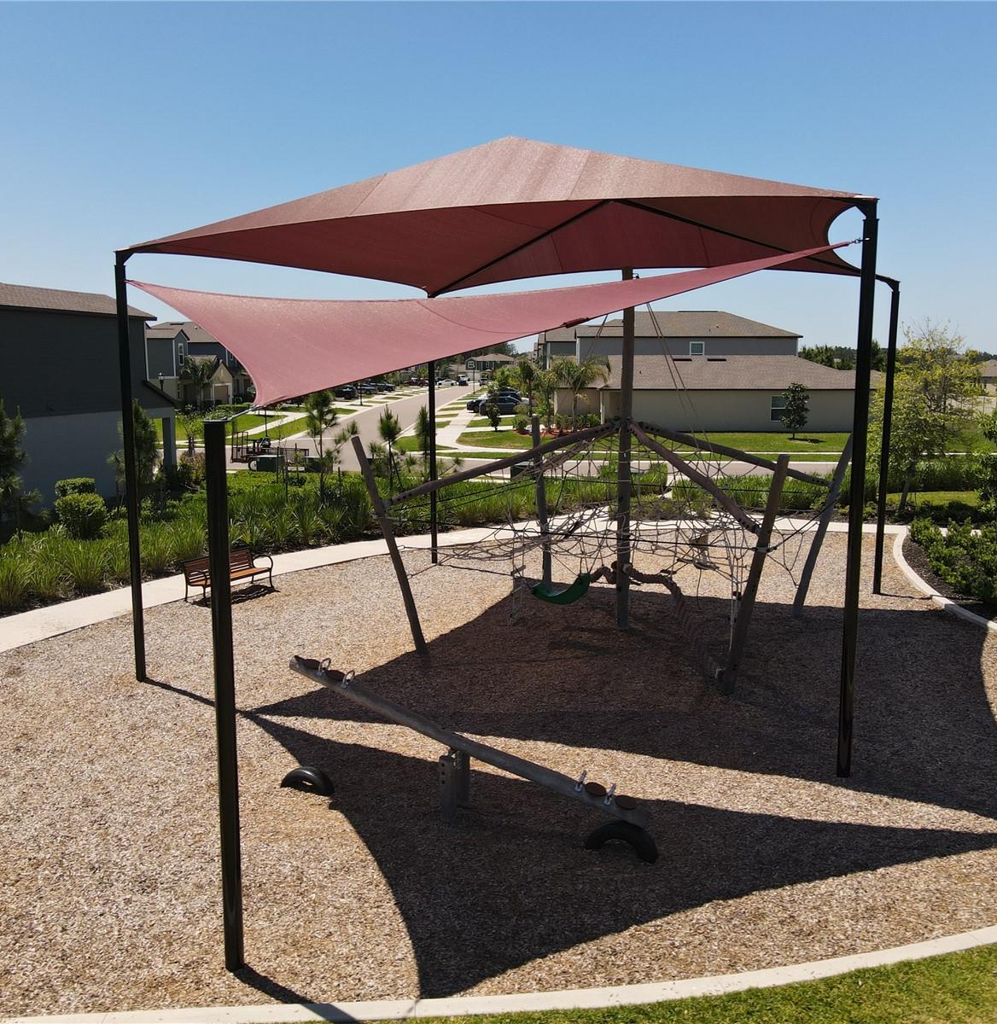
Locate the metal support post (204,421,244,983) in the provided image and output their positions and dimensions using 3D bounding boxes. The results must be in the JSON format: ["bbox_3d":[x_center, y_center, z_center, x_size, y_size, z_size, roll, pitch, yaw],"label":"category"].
[{"bbox_3d":[-1.794,1.266,6.175,0.127,3.708,0.127,0,8,0],"label":"metal support post"}]

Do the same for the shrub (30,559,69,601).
[{"bbox_3d":[-8.595,1.270,18.054,0.780,0.780,0.750,-4,10,-26],"label":"shrub"}]

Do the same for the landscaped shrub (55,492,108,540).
[{"bbox_3d":[-10.777,0.064,24.364,1.360,1.230,1.300,-4,10,-24],"label":"landscaped shrub"}]

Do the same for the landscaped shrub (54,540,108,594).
[{"bbox_3d":[-8.256,1.035,18.702,1.100,1.050,1.050,-4,10,-24],"label":"landscaped shrub"}]

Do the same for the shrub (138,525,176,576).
[{"bbox_3d":[-6.821,0.733,18.837,0.658,0.941,0.658,-3,9,-20],"label":"shrub"}]

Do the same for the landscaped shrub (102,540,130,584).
[{"bbox_3d":[-7.676,1.015,19.236,0.740,0.848,0.740,0,9,0],"label":"landscaped shrub"}]

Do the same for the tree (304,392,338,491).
[{"bbox_3d":[-5.792,-2.112,30.818,1.200,3.600,1.150,-1,9,-11],"label":"tree"}]

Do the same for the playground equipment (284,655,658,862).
[{"bbox_3d":[-0.401,2.290,9.239,3.950,1.500,0.500,4,9,22],"label":"playground equipment"}]

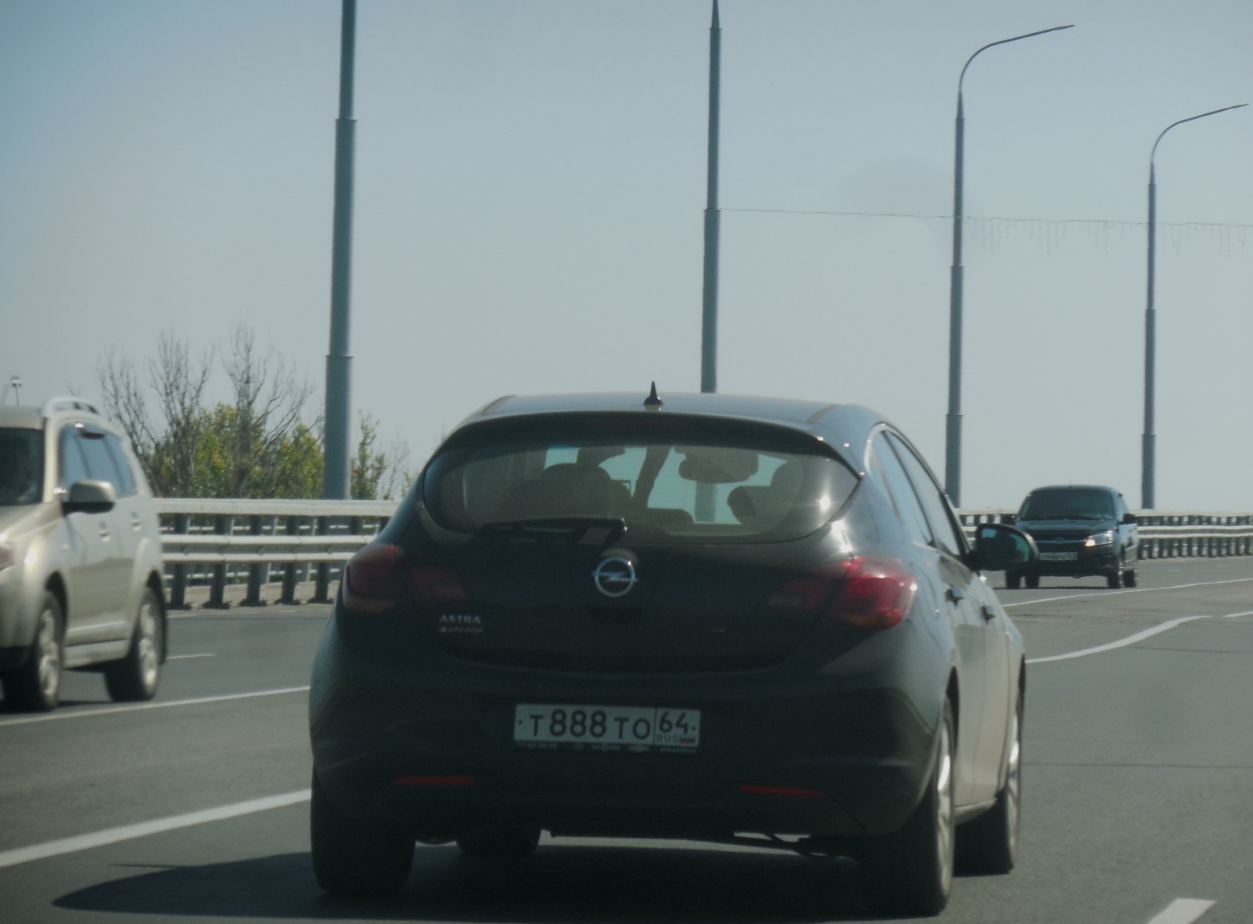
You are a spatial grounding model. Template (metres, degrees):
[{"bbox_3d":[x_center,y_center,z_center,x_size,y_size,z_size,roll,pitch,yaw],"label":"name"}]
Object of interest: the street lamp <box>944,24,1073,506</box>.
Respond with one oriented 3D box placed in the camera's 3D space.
[{"bbox_3d":[7.630,-3.330,160.800,2.420,10.830,0.300,1,0,10],"label":"street lamp"}]

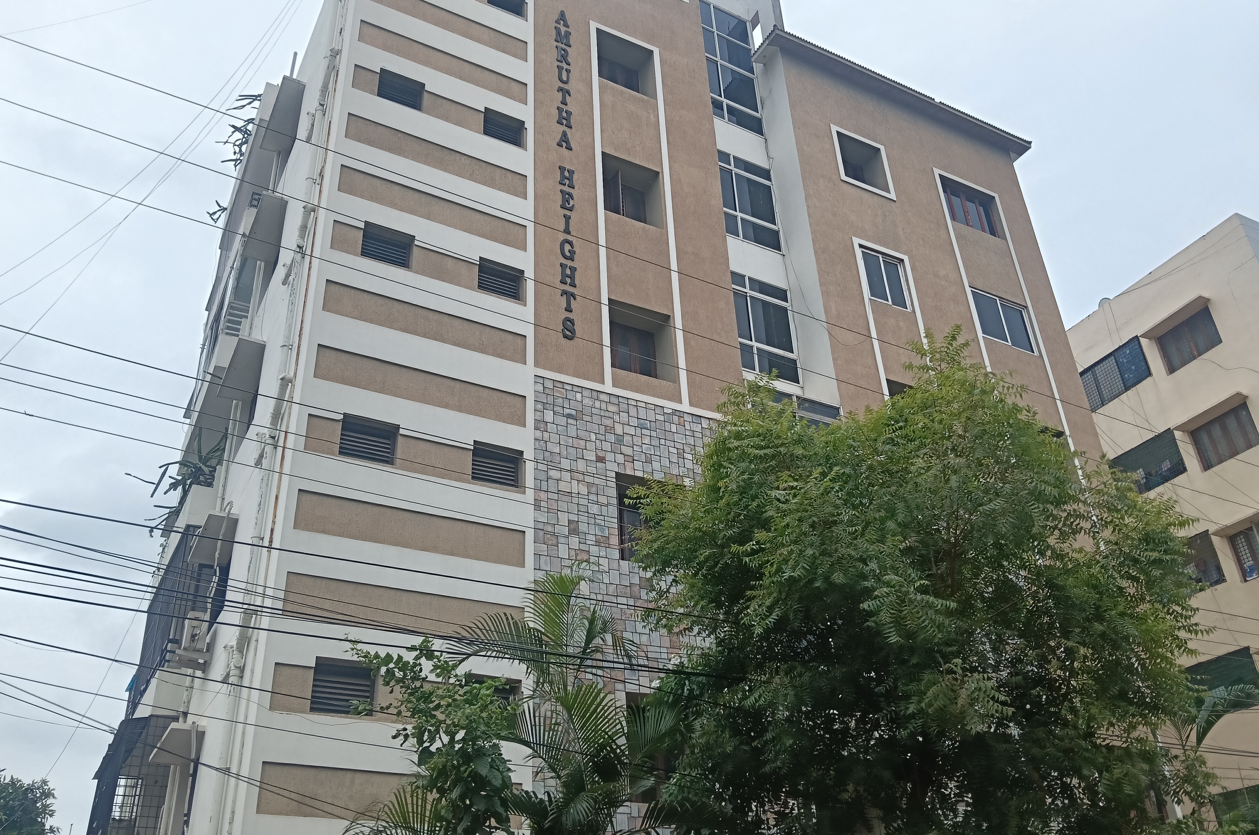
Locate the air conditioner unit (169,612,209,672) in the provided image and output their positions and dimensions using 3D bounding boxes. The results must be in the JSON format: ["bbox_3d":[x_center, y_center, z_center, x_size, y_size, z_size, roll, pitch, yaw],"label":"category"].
[{"bbox_3d":[-6.316,3.234,14.228,0.310,0.570,0.820,14,-33,-27],"label":"air conditioner unit"}]

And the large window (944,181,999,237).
[{"bbox_3d":[7.466,-4.524,21.601,1.716,1.279,0.200,13,-33,-26],"label":"large window"}]

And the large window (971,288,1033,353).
[{"bbox_3d":[7.586,-1.904,20.050,1.628,1.217,0.140,13,-33,-26],"label":"large window"}]

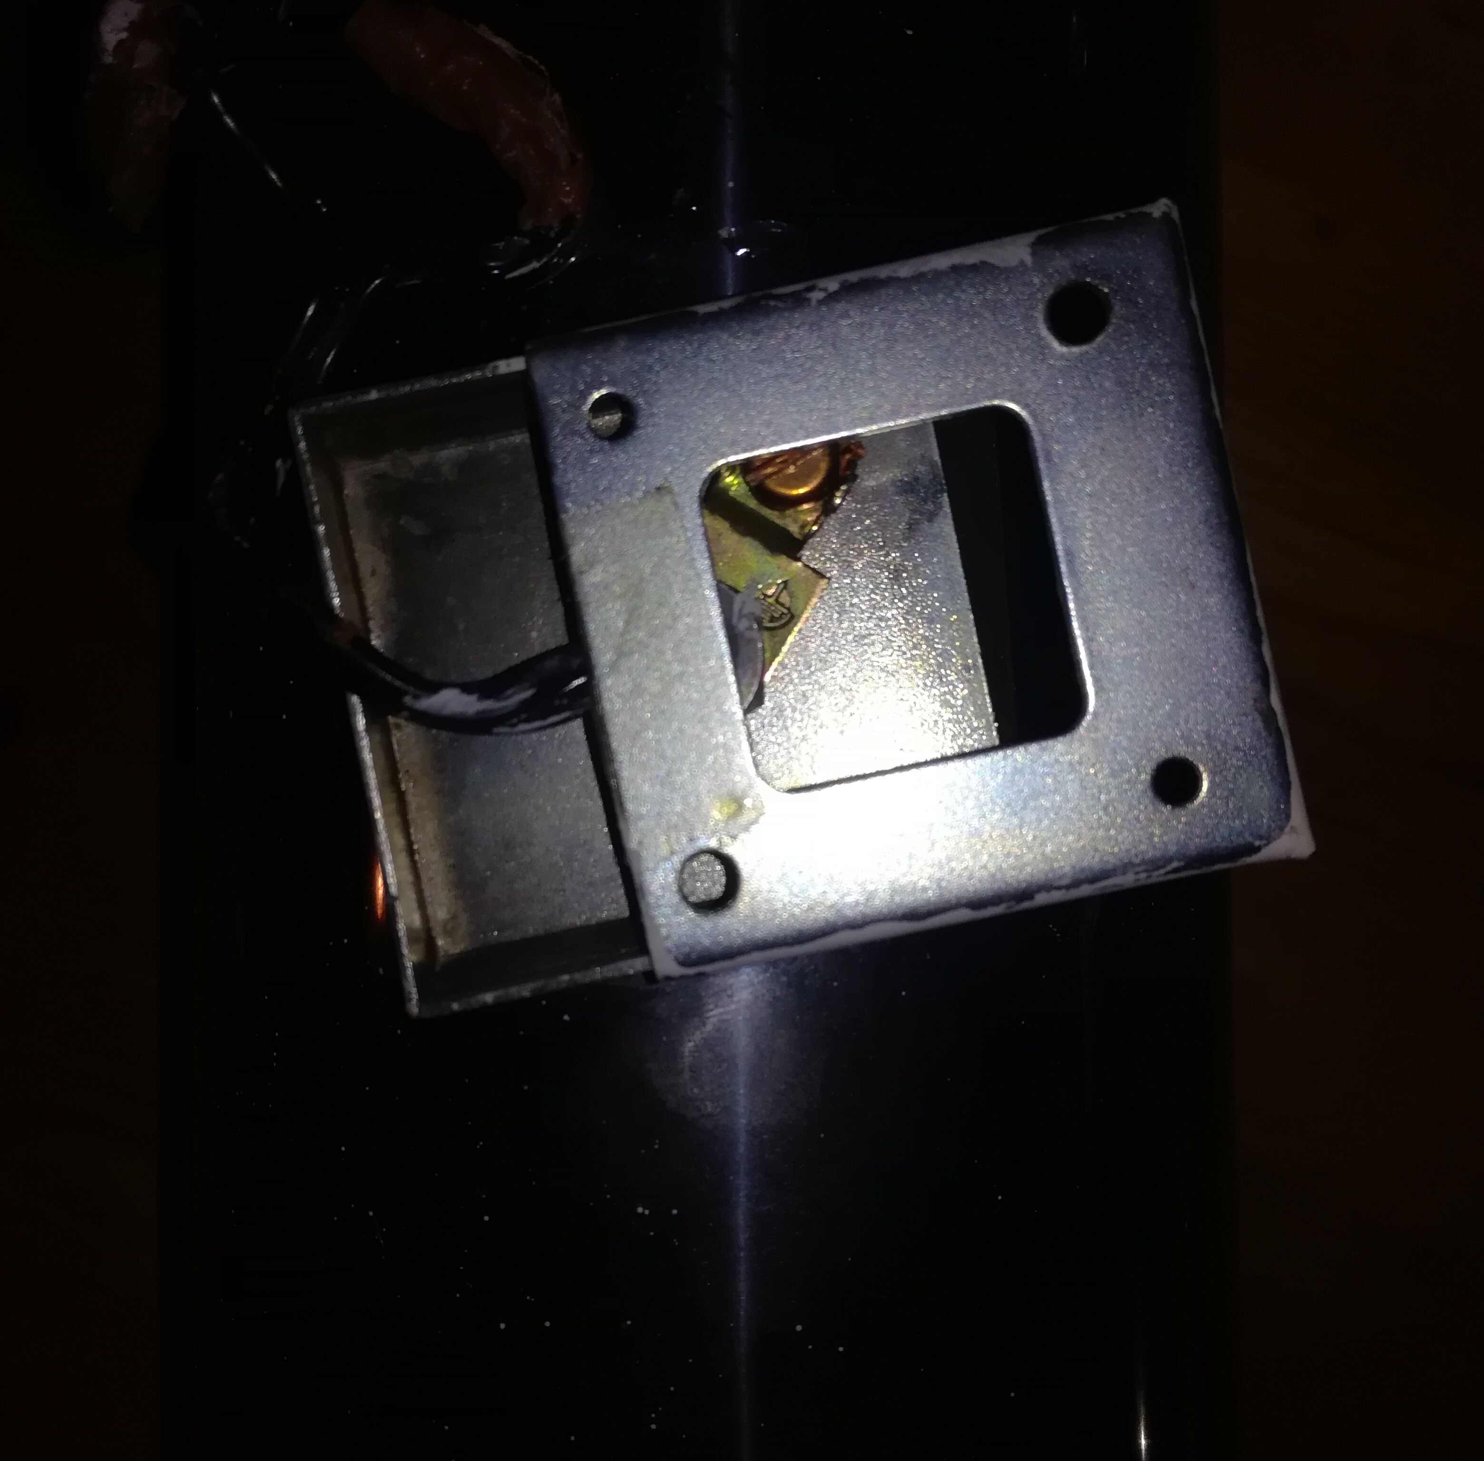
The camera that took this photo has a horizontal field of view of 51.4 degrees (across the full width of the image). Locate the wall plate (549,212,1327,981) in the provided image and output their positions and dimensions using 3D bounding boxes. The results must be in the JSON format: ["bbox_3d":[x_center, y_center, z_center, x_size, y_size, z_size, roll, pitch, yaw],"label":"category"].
[{"bbox_3d":[0.011,-0.008,0.101,0.040,0.015,0.040,-11,89,5],"label":"wall plate"}]

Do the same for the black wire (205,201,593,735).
[{"bbox_3d":[-0.025,-0.020,0.107,0.032,0.017,0.039,0,87,1],"label":"black wire"}]

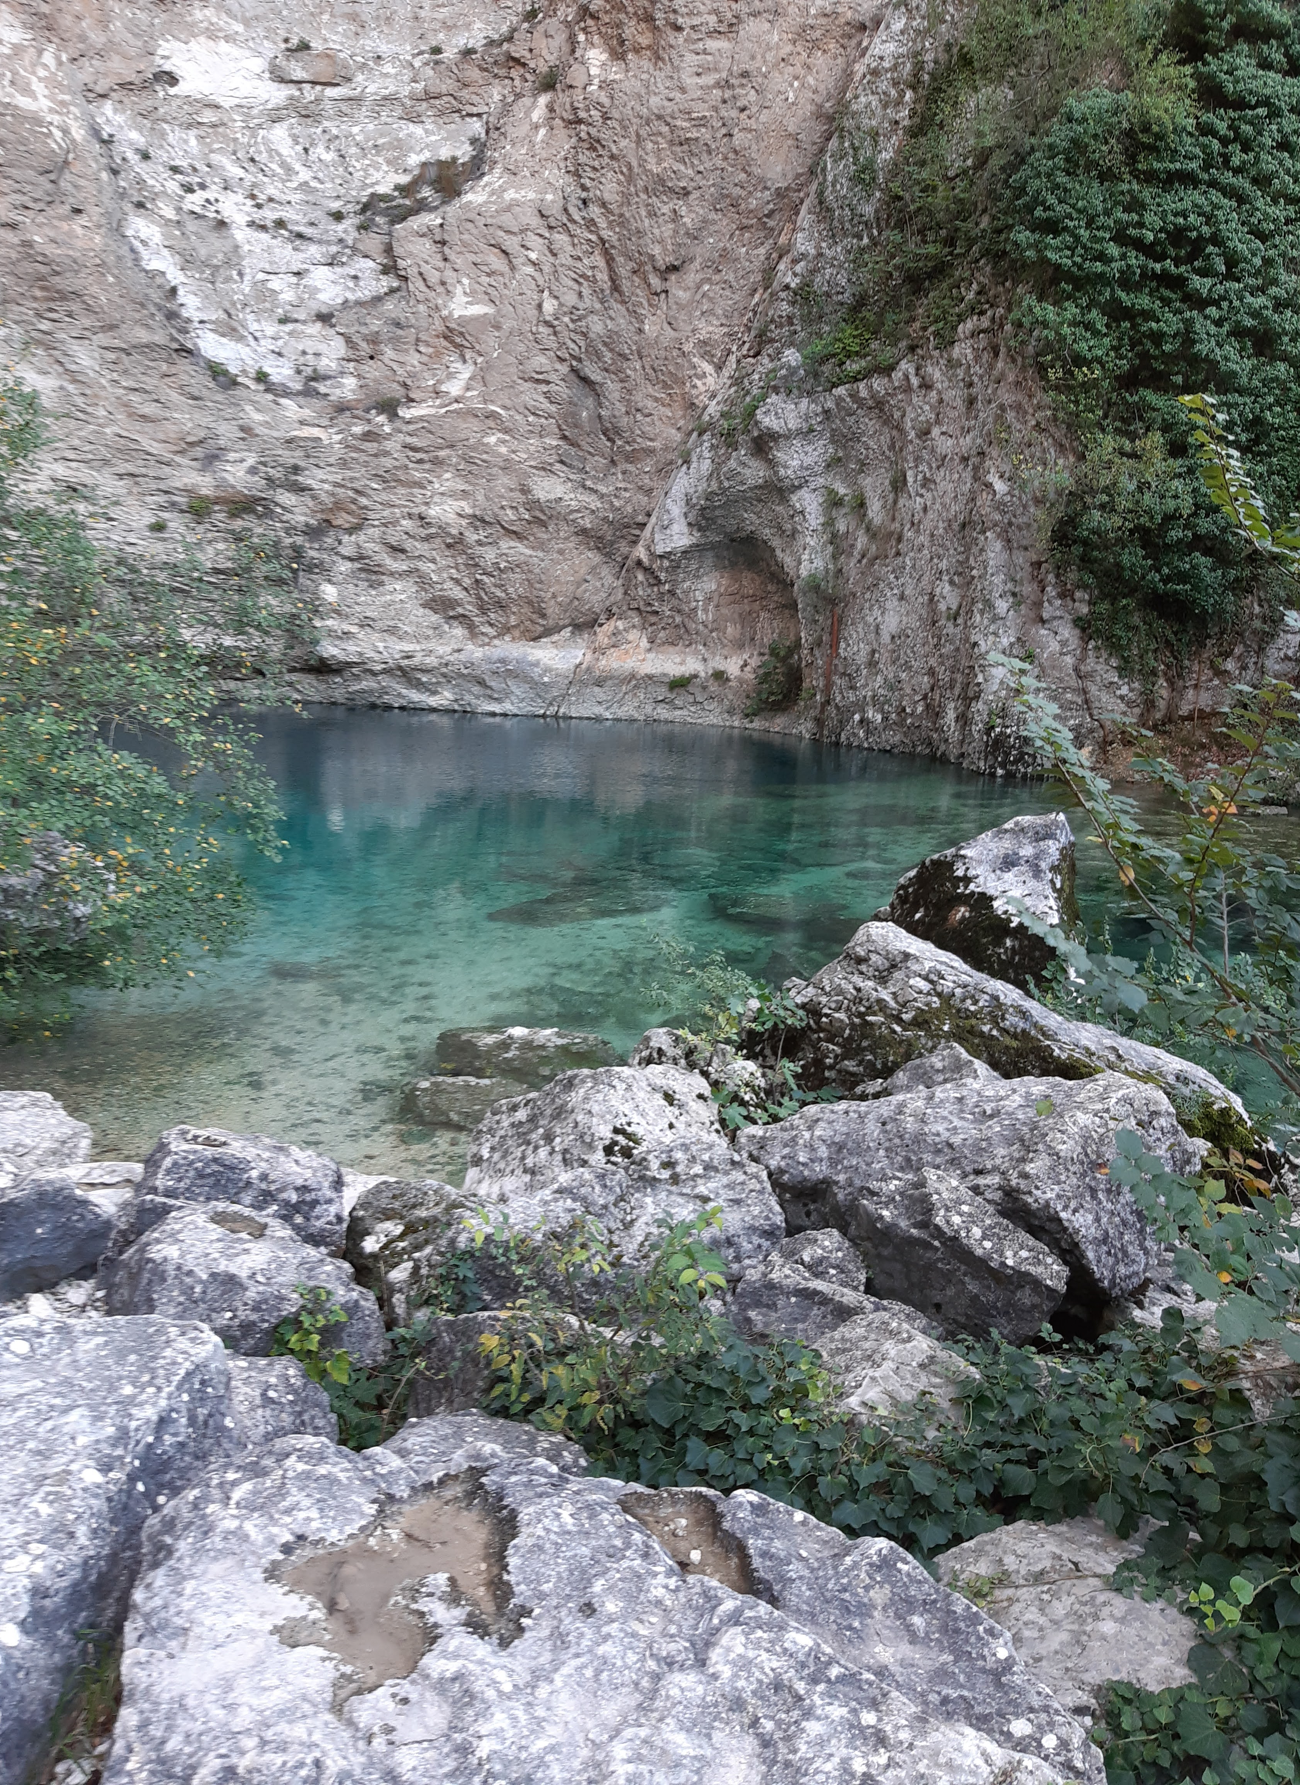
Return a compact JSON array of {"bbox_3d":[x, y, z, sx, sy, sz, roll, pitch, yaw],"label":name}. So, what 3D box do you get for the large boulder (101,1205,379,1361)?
[{"bbox_3d":[-1.231,1.209,4.187,0.753,0.413,0.572,0,12,0],"label":"large boulder"}]

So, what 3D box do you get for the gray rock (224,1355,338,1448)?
[{"bbox_3d":[-0.916,1.260,3.286,0.318,0.276,0.318,0,12,0],"label":"gray rock"}]

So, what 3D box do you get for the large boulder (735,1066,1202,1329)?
[{"bbox_3d":[1.089,1.092,4.982,1.505,0.700,1.007,0,12,0],"label":"large boulder"}]

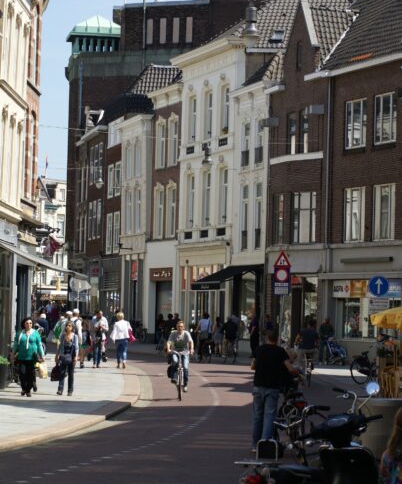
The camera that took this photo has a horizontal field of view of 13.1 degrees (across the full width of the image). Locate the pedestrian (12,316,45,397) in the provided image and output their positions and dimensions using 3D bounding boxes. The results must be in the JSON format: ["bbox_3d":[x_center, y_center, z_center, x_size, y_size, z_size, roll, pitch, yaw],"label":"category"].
[{"bbox_3d":[-3.622,2.421,36.800,0.620,1.640,0.400,2,-2,-5],"label":"pedestrian"}]

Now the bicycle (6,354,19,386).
[{"bbox_3d":[-4.666,3.065,43.500,0.560,1.030,1.720,2,-2,-3],"label":"bicycle"}]

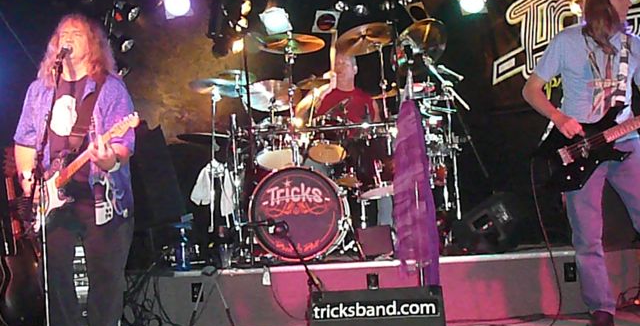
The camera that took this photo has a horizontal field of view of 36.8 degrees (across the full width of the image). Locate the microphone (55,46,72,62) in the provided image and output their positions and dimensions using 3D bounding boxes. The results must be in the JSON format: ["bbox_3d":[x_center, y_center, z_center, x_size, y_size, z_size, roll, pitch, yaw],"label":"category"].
[{"bbox_3d":[-1.334,-0.567,5.000,0.052,0.052,0.165,-4,22,31],"label":"microphone"}]

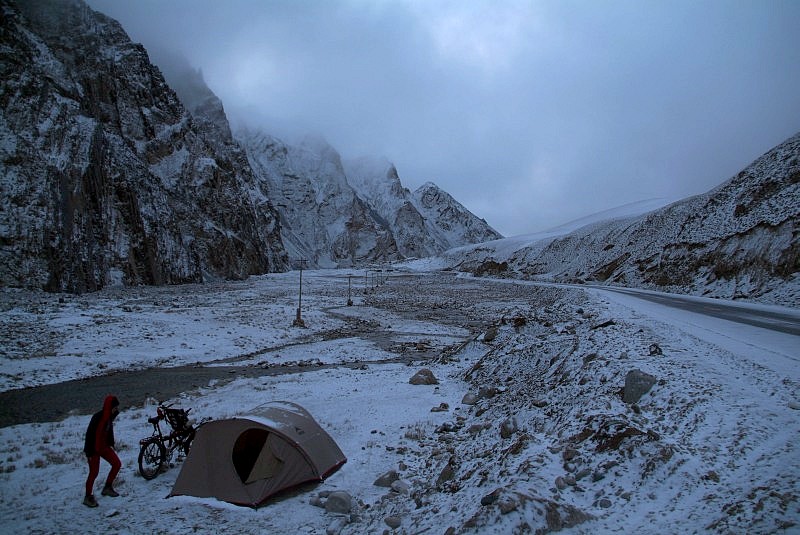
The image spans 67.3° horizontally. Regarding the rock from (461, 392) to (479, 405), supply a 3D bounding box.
[{"bbox_3d":[1.930,3.621,16.600,0.460,0.270,0.400,0,-1,0],"label":"rock"}]

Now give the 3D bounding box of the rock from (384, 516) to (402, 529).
[{"bbox_3d":[-0.096,3.482,8.200,0.230,0.140,0.200,0,-1,0],"label":"rock"}]

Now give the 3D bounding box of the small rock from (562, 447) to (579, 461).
[{"bbox_3d":[1.817,1.988,6.400,0.150,0.120,0.130,0,-1,0],"label":"small rock"}]

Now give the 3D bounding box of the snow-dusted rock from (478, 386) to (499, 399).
[{"bbox_3d":[2.462,3.505,16.800,0.520,0.290,0.420,0,-1,0],"label":"snow-dusted rock"}]

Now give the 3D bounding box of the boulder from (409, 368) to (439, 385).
[{"bbox_3d":[0.771,3.519,19.300,0.920,0.480,0.750,0,-1,0],"label":"boulder"}]

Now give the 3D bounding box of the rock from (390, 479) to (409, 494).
[{"bbox_3d":[-0.003,3.527,9.650,0.280,0.200,0.250,0,-1,0],"label":"rock"}]

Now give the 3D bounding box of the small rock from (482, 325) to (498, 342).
[{"bbox_3d":[3.561,2.622,23.500,0.560,0.560,0.500,0,-1,0],"label":"small rock"}]

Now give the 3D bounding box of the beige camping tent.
[{"bbox_3d":[-2.510,3.085,10.340,2.500,1.060,2.400,0,-1,17],"label":"beige camping tent"}]

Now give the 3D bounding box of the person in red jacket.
[{"bbox_3d":[-4.665,2.849,9.400,0.580,1.660,0.520,0,-1,-22],"label":"person in red jacket"}]

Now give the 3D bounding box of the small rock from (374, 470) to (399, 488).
[{"bbox_3d":[-0.235,3.562,10.100,0.420,0.220,0.330,0,-1,0],"label":"small rock"}]

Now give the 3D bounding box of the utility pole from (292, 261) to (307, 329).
[{"bbox_3d":[-7.827,1.957,47.000,1.050,5.300,0.800,0,-1,0],"label":"utility pole"}]

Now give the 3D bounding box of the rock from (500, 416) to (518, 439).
[{"bbox_3d":[2.020,2.963,11.100,0.310,0.330,0.300,0,-1,0],"label":"rock"}]

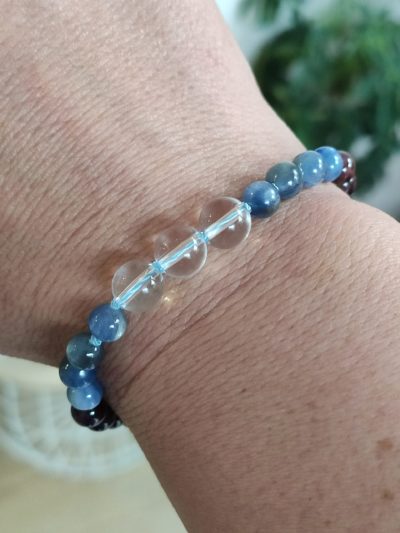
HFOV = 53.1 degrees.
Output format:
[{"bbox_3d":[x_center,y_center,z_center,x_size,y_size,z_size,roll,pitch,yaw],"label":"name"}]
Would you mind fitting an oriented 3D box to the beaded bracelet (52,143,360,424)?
[{"bbox_3d":[0.004,0.005,0.080,0.072,0.054,0.011,-38,61,-13],"label":"beaded bracelet"}]

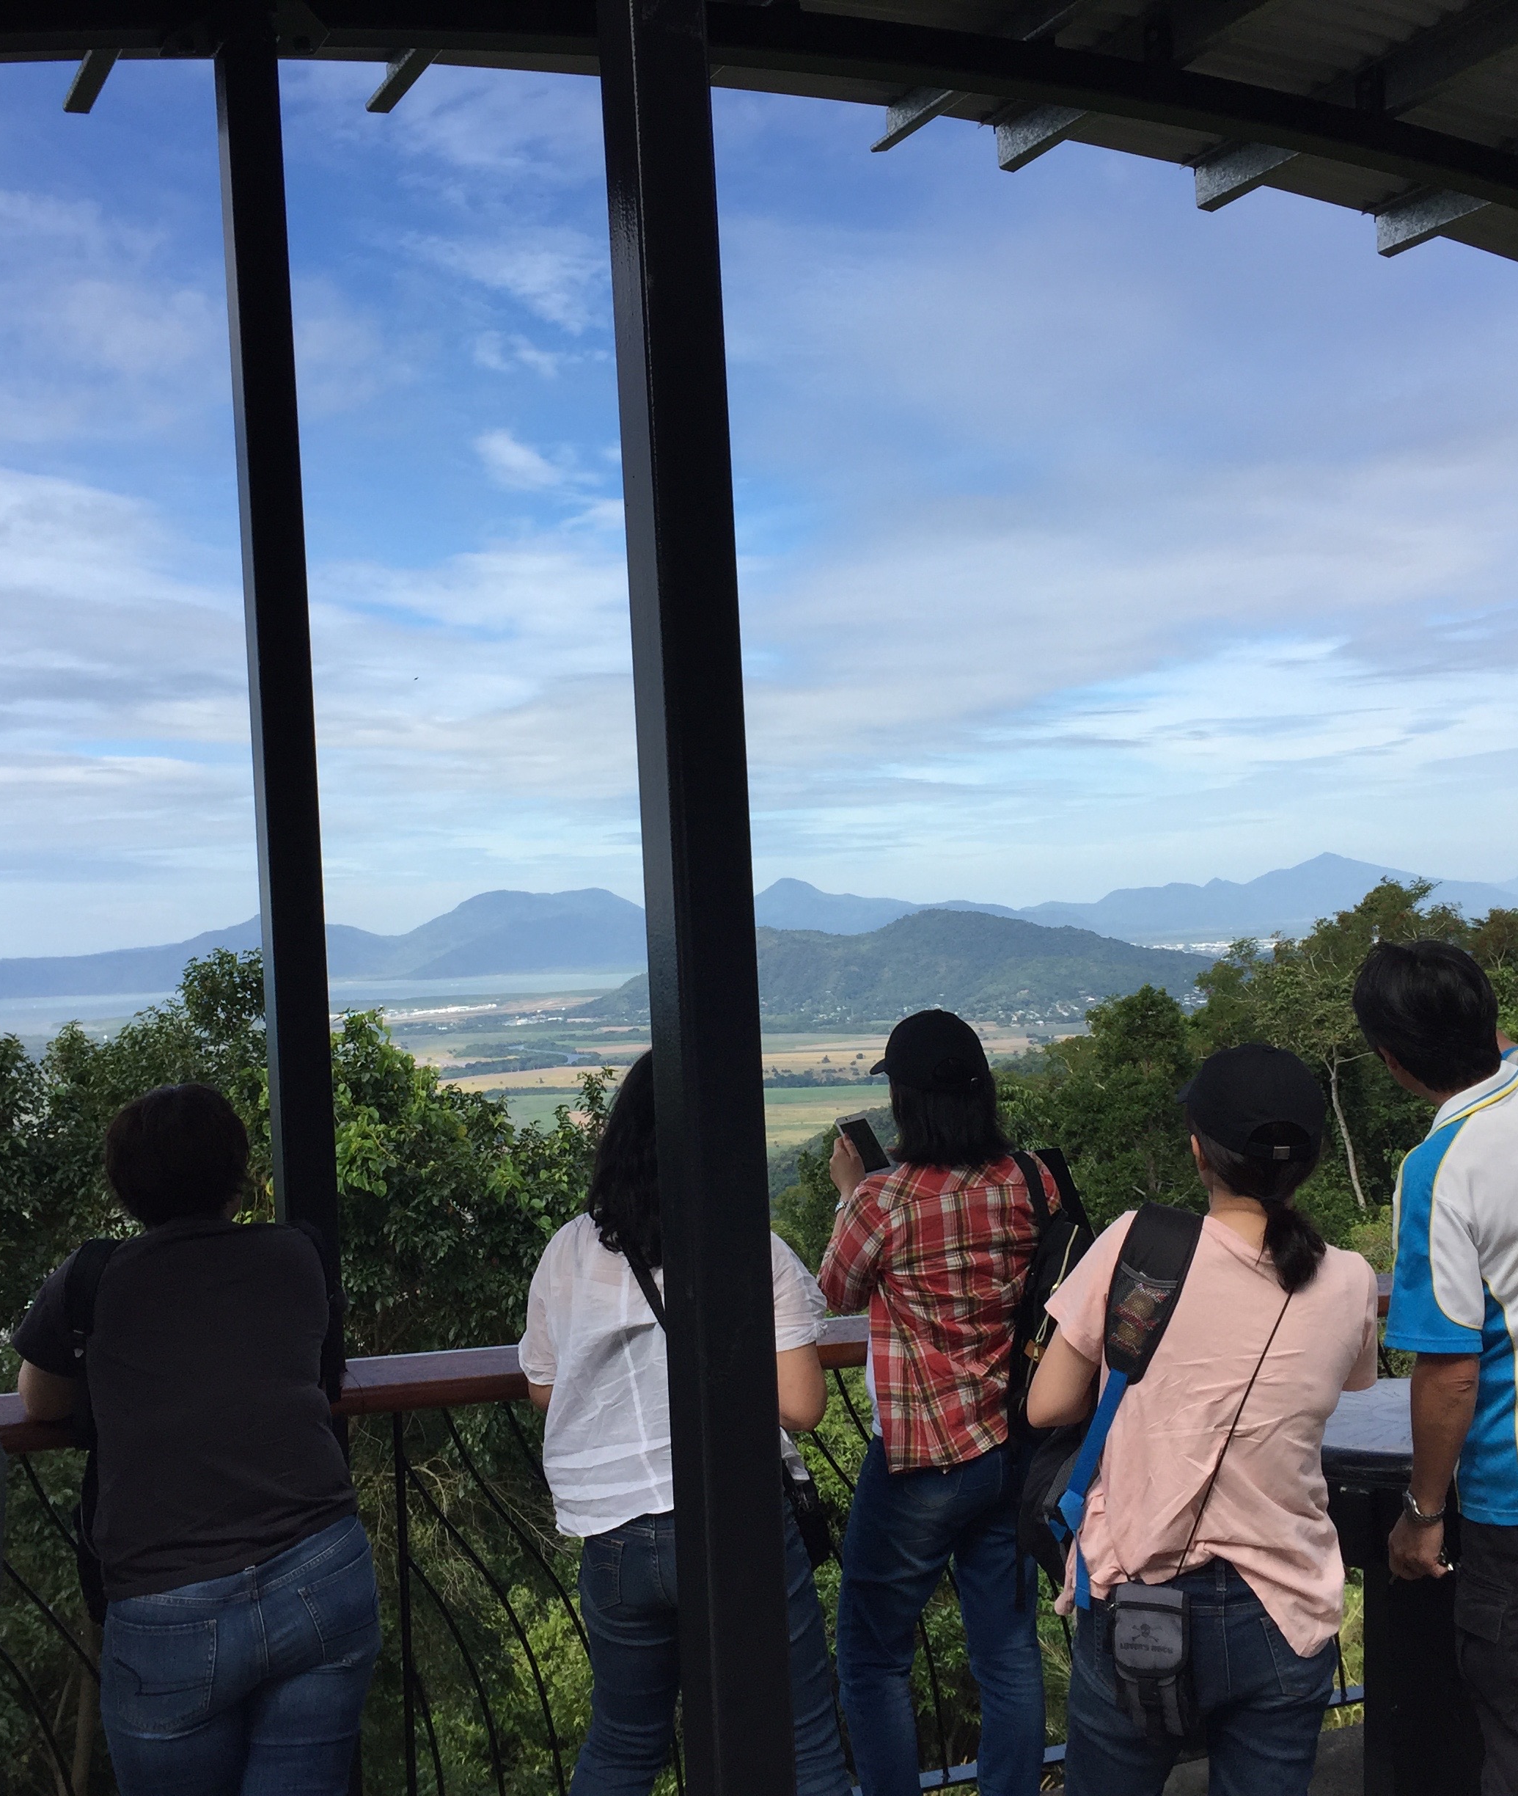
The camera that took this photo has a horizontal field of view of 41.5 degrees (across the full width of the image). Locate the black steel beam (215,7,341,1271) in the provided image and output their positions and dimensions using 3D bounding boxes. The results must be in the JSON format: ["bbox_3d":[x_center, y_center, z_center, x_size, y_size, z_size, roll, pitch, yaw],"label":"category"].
[{"bbox_3d":[-0.782,0.109,3.380,0.090,3.150,0.090,-3,0,-23],"label":"black steel beam"}]

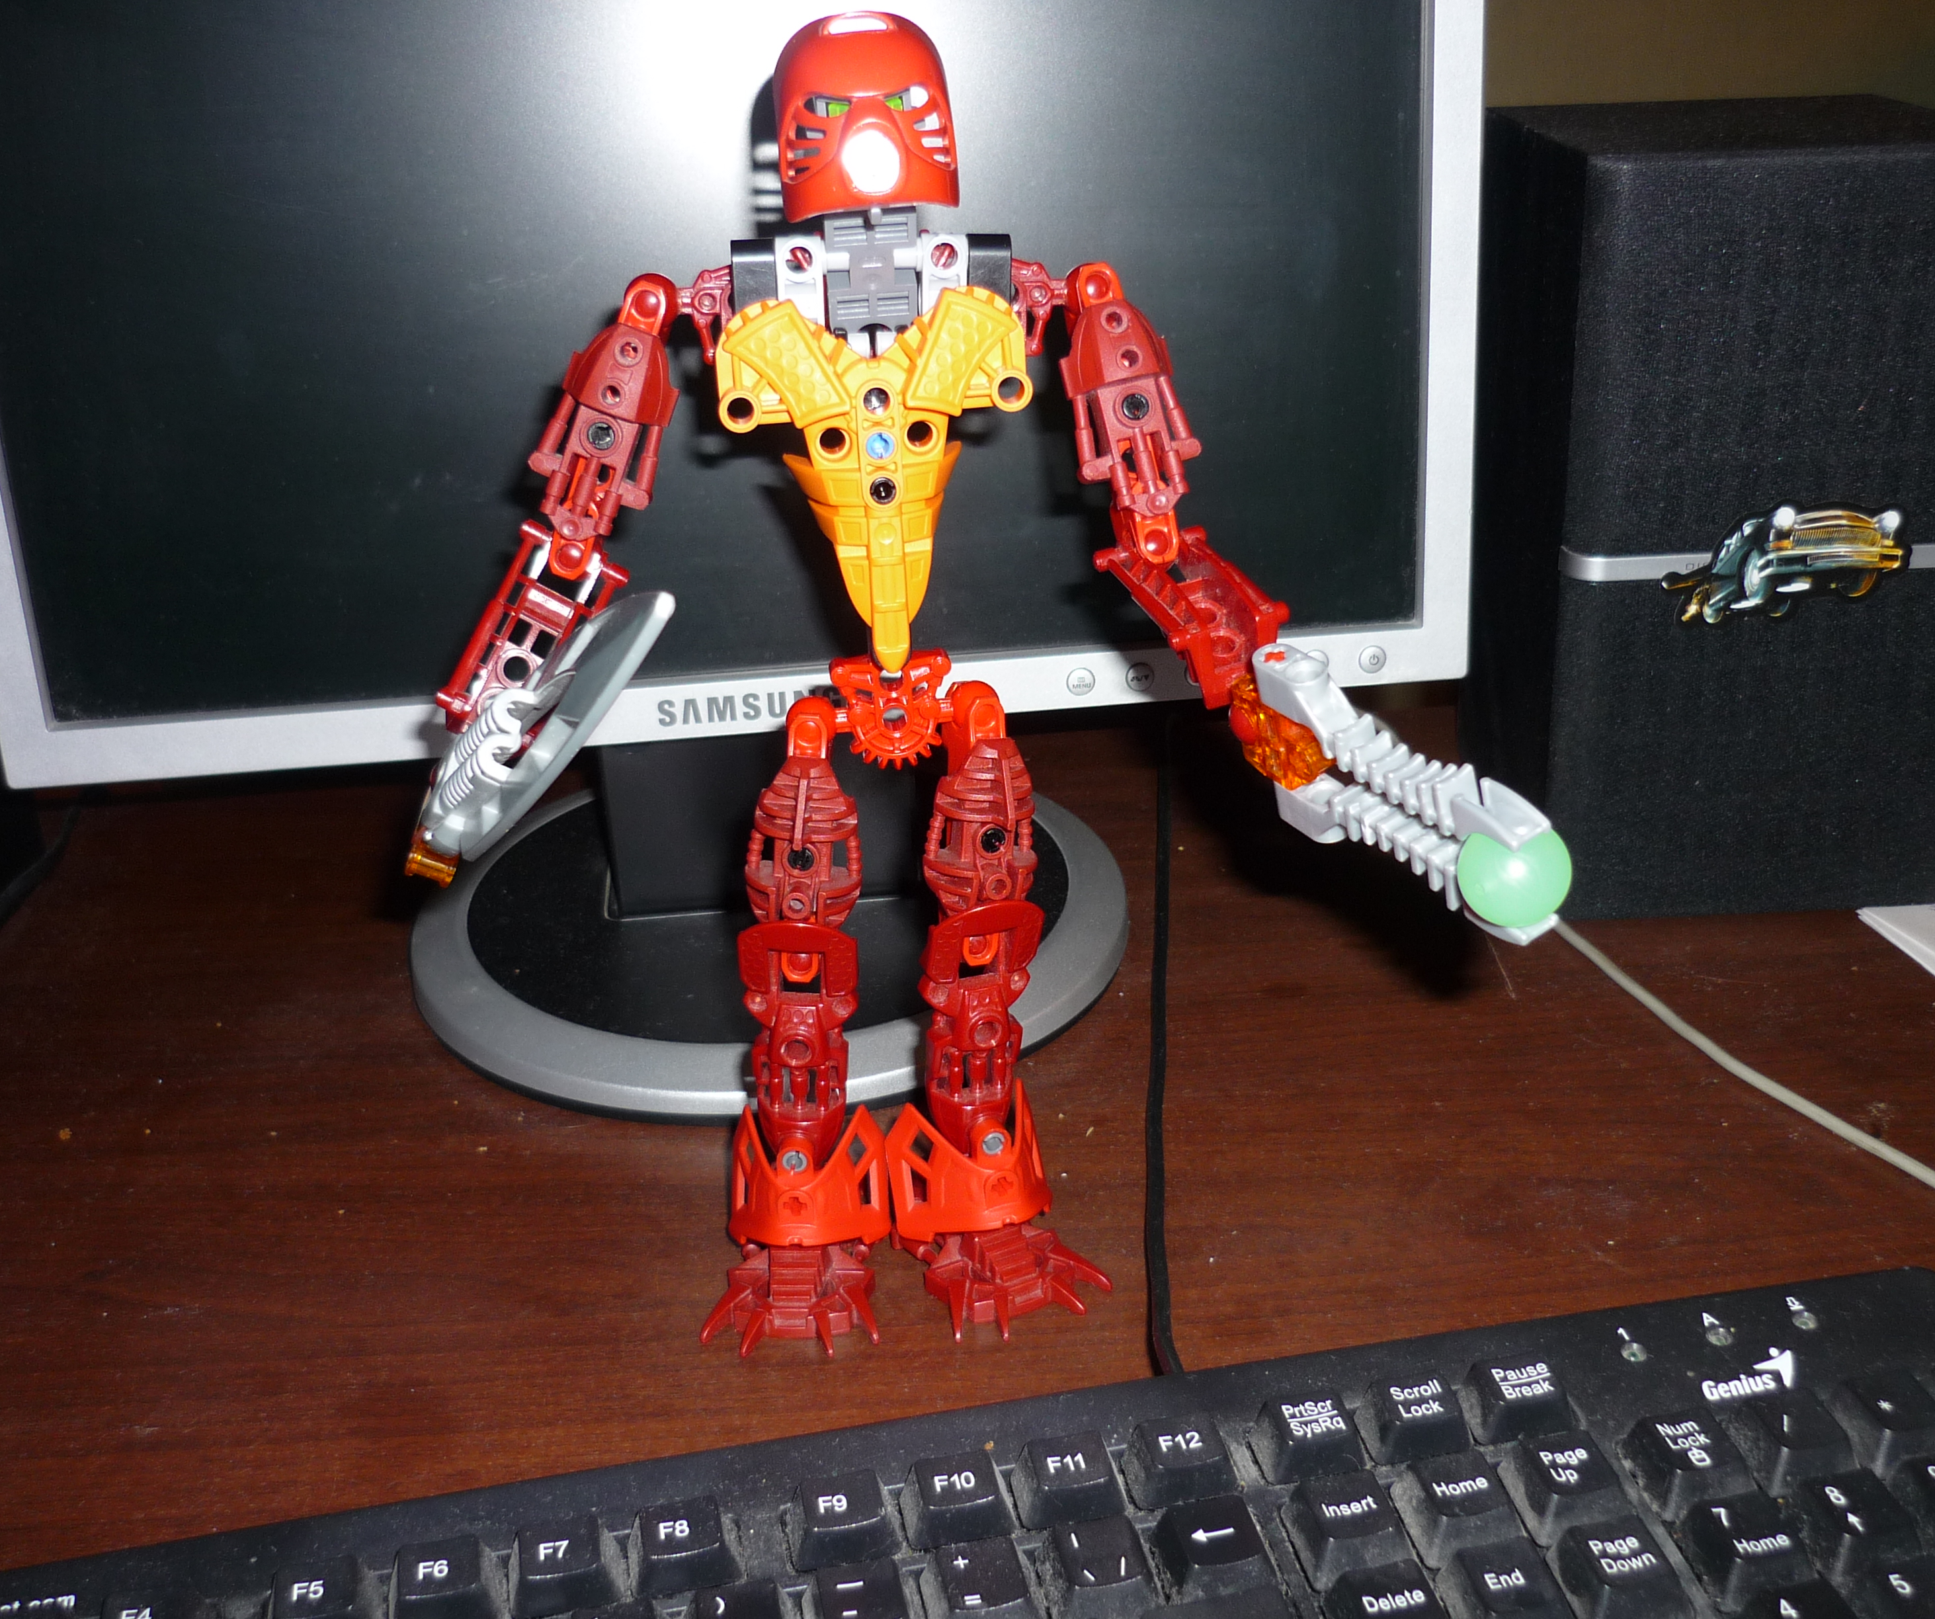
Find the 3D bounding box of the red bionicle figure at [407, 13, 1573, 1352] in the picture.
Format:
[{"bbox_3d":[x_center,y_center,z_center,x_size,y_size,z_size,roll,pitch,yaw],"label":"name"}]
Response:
[{"bbox_3d":[-0.006,-0.001,0.361,0.195,0.252,0.107,-2,25,0],"label":"red bionicle figure"}]

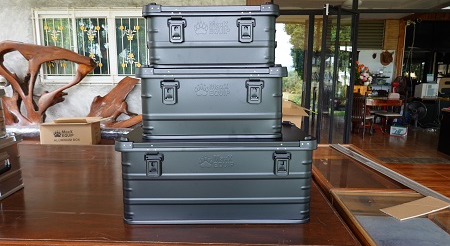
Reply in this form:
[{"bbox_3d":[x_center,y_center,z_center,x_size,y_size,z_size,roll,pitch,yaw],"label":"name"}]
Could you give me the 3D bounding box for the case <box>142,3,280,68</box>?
[{"bbox_3d":[-0.054,-0.356,1.282,0.522,0.232,0.350,0,10,-1],"label":"case"}]

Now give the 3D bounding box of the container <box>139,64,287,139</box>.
[{"bbox_3d":[-0.048,-0.104,1.325,0.582,0.280,0.385,0,10,-1],"label":"container"}]

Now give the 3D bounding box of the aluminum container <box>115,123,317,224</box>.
[{"bbox_3d":[-0.033,0.204,1.360,0.782,0.354,0.385,0,10,-1],"label":"aluminum container"}]

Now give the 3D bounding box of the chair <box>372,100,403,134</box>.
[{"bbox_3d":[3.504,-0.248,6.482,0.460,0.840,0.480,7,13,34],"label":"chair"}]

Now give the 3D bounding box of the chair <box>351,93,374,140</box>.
[{"bbox_3d":[2.724,-0.194,6.034,0.460,0.900,0.440,-8,13,-37],"label":"chair"}]

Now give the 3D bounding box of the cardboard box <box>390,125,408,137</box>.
[{"bbox_3d":[3.605,0.124,6.225,0.340,0.200,0.250,4,11,22],"label":"cardboard box"}]

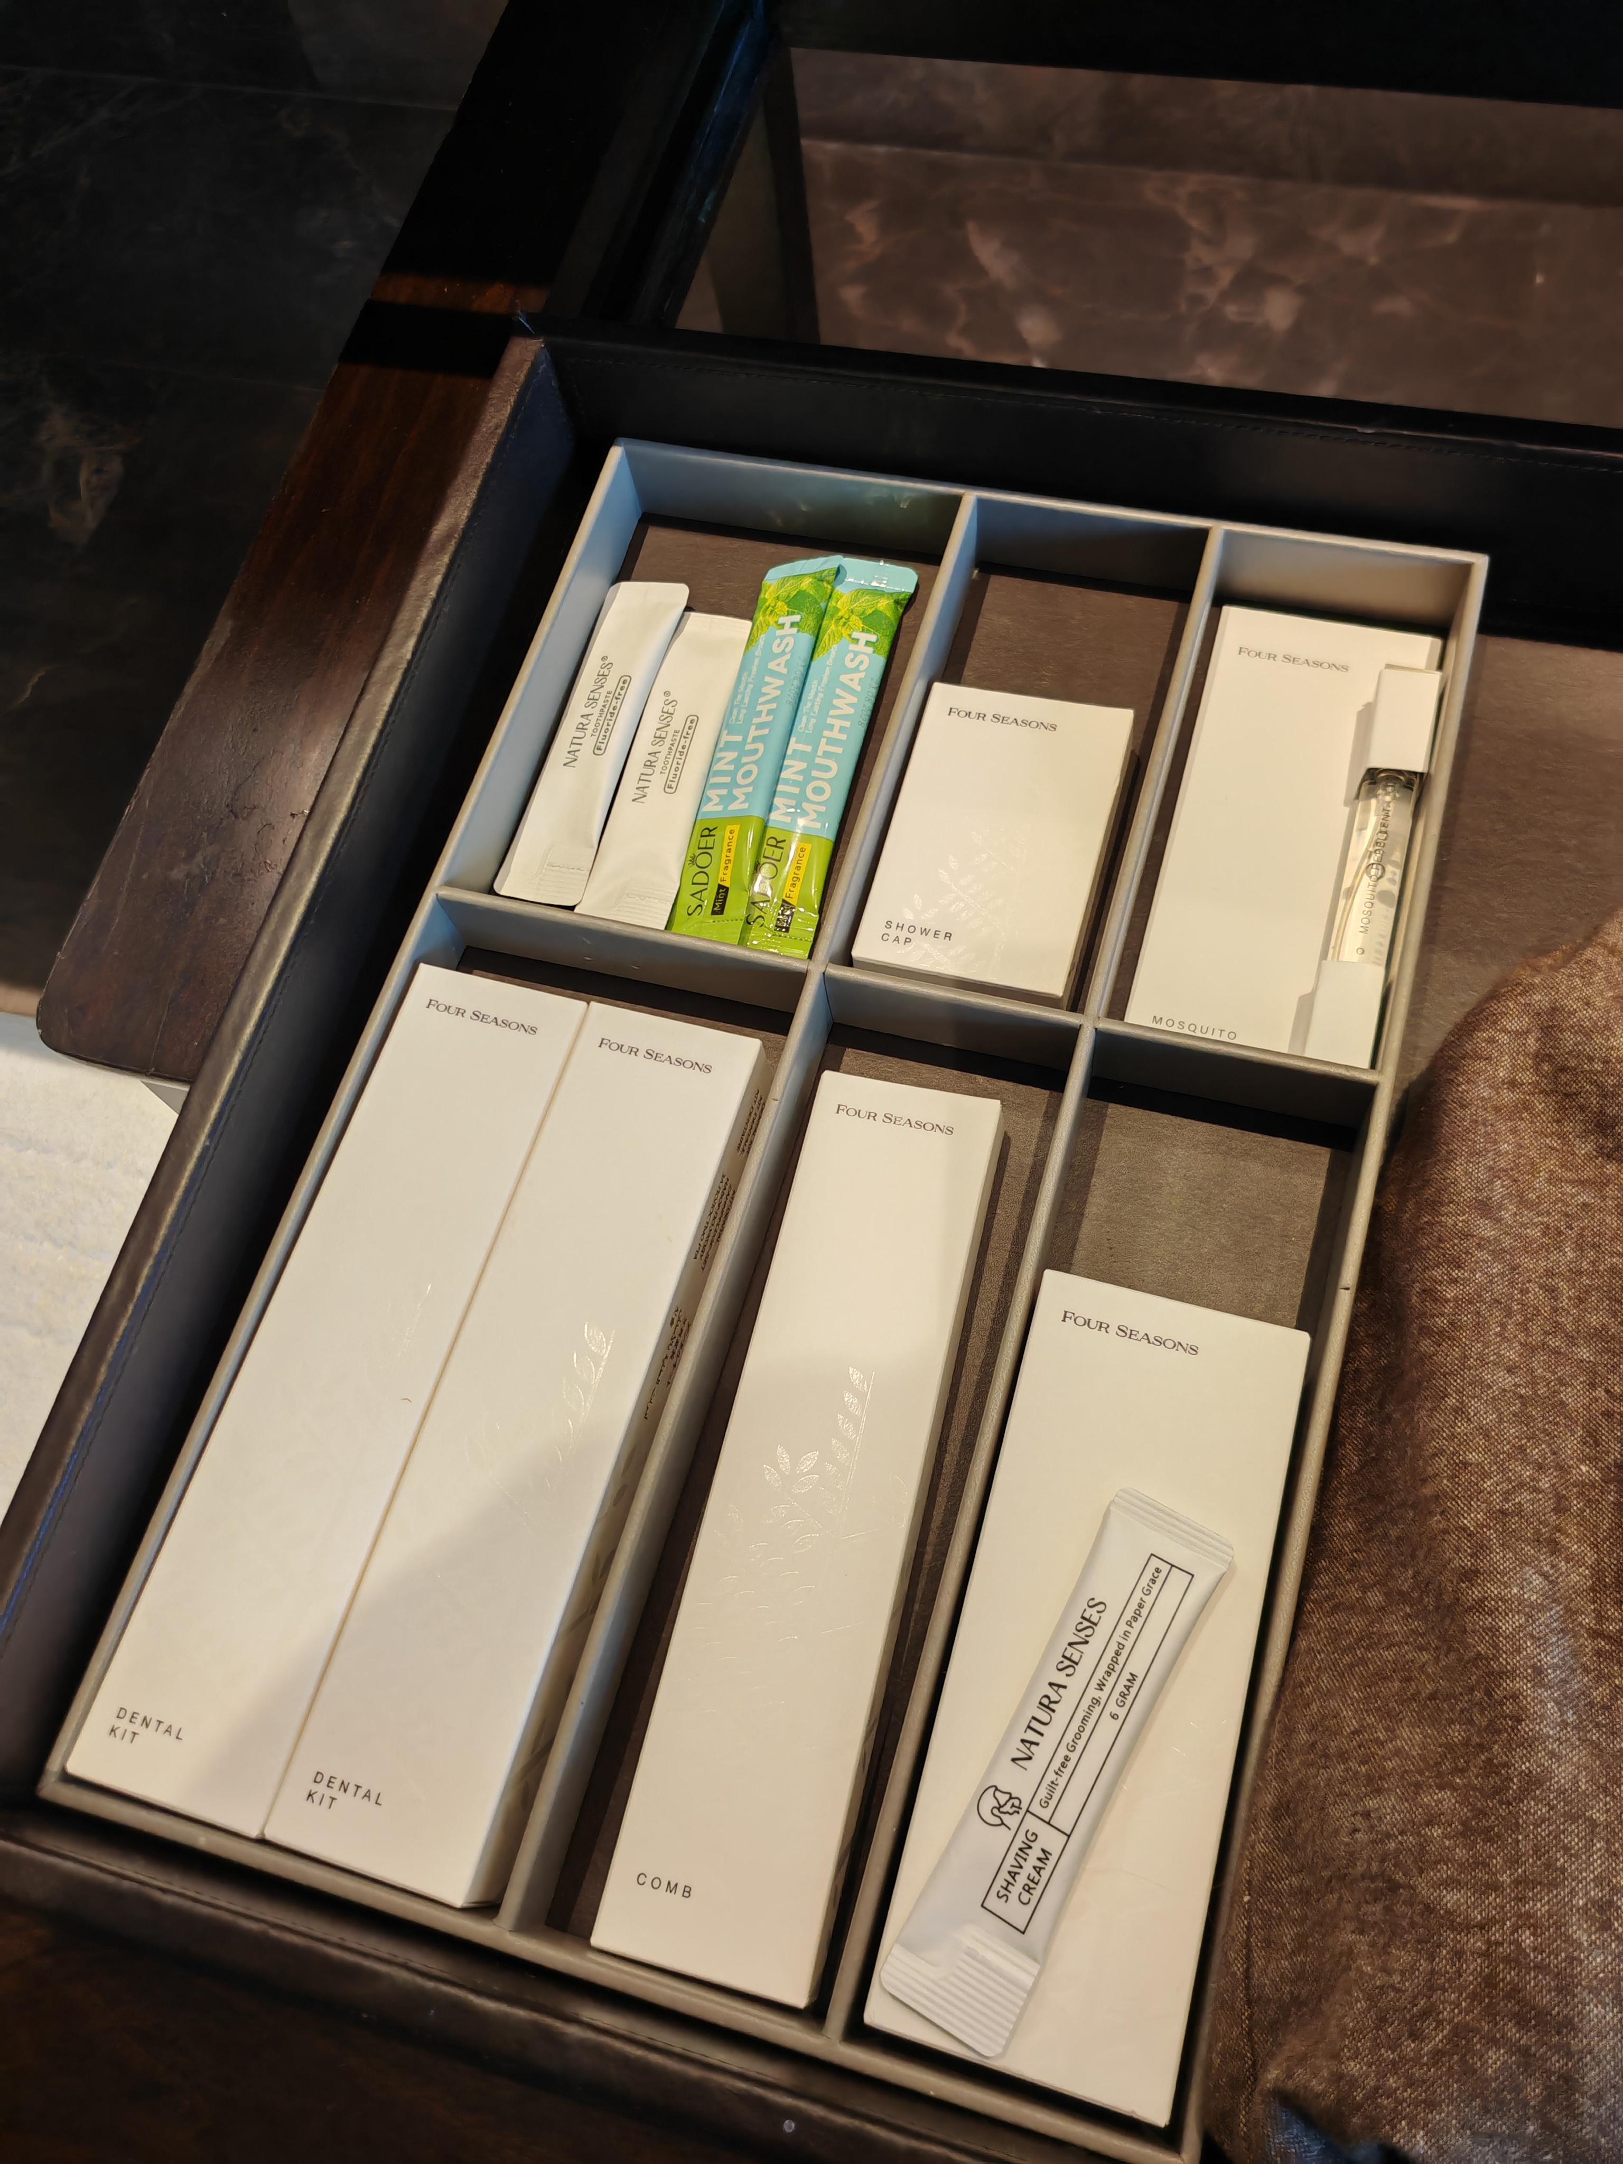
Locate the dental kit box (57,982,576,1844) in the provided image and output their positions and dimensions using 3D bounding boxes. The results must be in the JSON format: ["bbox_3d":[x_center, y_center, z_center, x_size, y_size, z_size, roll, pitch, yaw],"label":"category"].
[{"bbox_3d":[-0.106,0.068,0.387,0.046,0.025,0.199,13,68,12],"label":"dental kit box"}]

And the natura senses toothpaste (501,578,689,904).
[{"bbox_3d":[-0.063,-0.102,0.477,0.026,0.008,0.113,11,68,13],"label":"natura senses toothpaste"}]

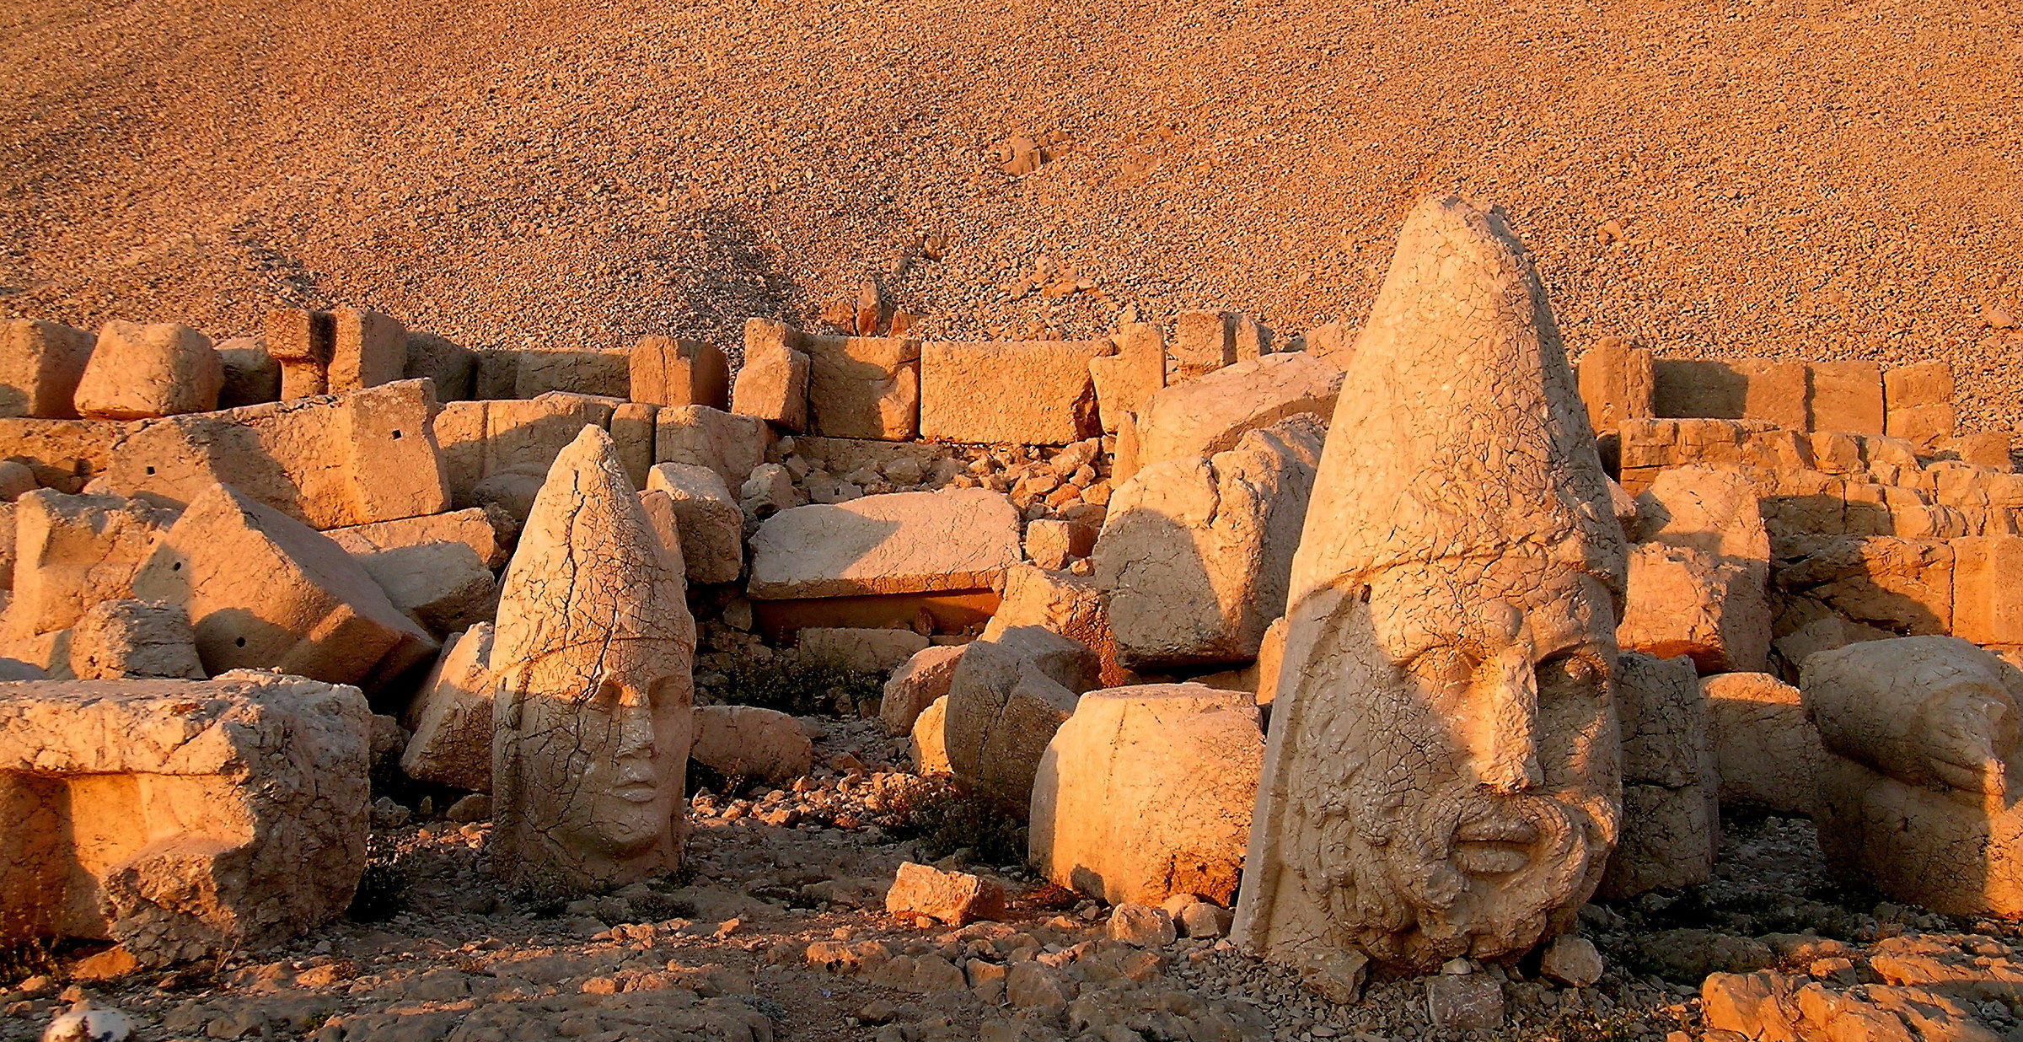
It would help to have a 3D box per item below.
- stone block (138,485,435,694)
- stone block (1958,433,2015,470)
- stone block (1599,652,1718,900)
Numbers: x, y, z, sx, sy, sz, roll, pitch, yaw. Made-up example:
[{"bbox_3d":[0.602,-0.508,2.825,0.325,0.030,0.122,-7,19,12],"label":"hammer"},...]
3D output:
[{"bbox_3d":[-4.464,0.453,12.600,1.450,0.900,0.750,39,3,1],"label":"stone block"},{"bbox_3d":[7.086,-0.512,14.900,0.410,0.270,0.340,0,-1,0],"label":"stone block"},{"bbox_3d":[2.979,1.187,9.750,0.720,1.100,0.650,0,-1,22],"label":"stone block"}]

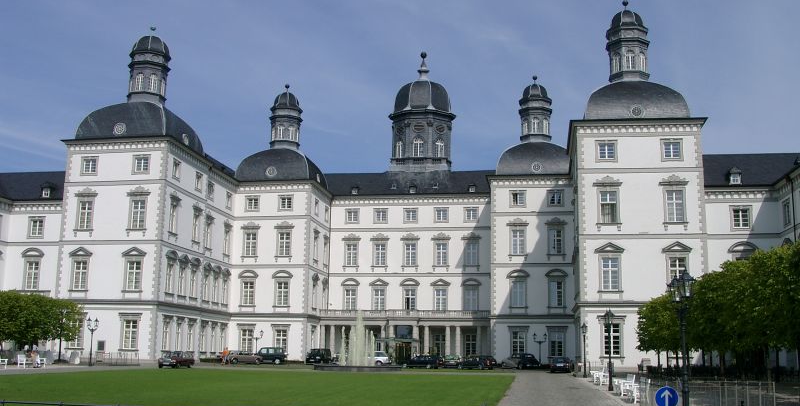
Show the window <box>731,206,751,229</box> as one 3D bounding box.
[{"bbox_3d":[30.158,1.335,69.454,1.648,2.039,0.300,-1,-12,8],"label":"window"}]

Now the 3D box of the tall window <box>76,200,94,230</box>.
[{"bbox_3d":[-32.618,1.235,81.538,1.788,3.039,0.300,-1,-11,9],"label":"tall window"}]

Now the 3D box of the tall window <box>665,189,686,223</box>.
[{"bbox_3d":[25.169,0.343,71.855,1.711,3.119,0.250,-1,-11,9],"label":"tall window"}]

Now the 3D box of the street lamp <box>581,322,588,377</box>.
[{"bbox_3d":[13.541,10.751,57.681,0.460,4.020,1.300,-1,-11,9],"label":"street lamp"}]

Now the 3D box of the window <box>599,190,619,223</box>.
[{"bbox_3d":[18.945,0.353,71.214,1.714,3.119,0.300,-1,-11,9],"label":"window"}]

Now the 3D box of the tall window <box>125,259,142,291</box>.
[{"bbox_3d":[-26.870,7.336,79.349,1.831,3.154,0.300,-1,-11,9],"label":"tall window"}]

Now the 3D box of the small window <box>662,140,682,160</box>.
[{"bbox_3d":[25.210,-4.880,72.697,1.684,1.827,0.300,-1,-11,9],"label":"small window"}]

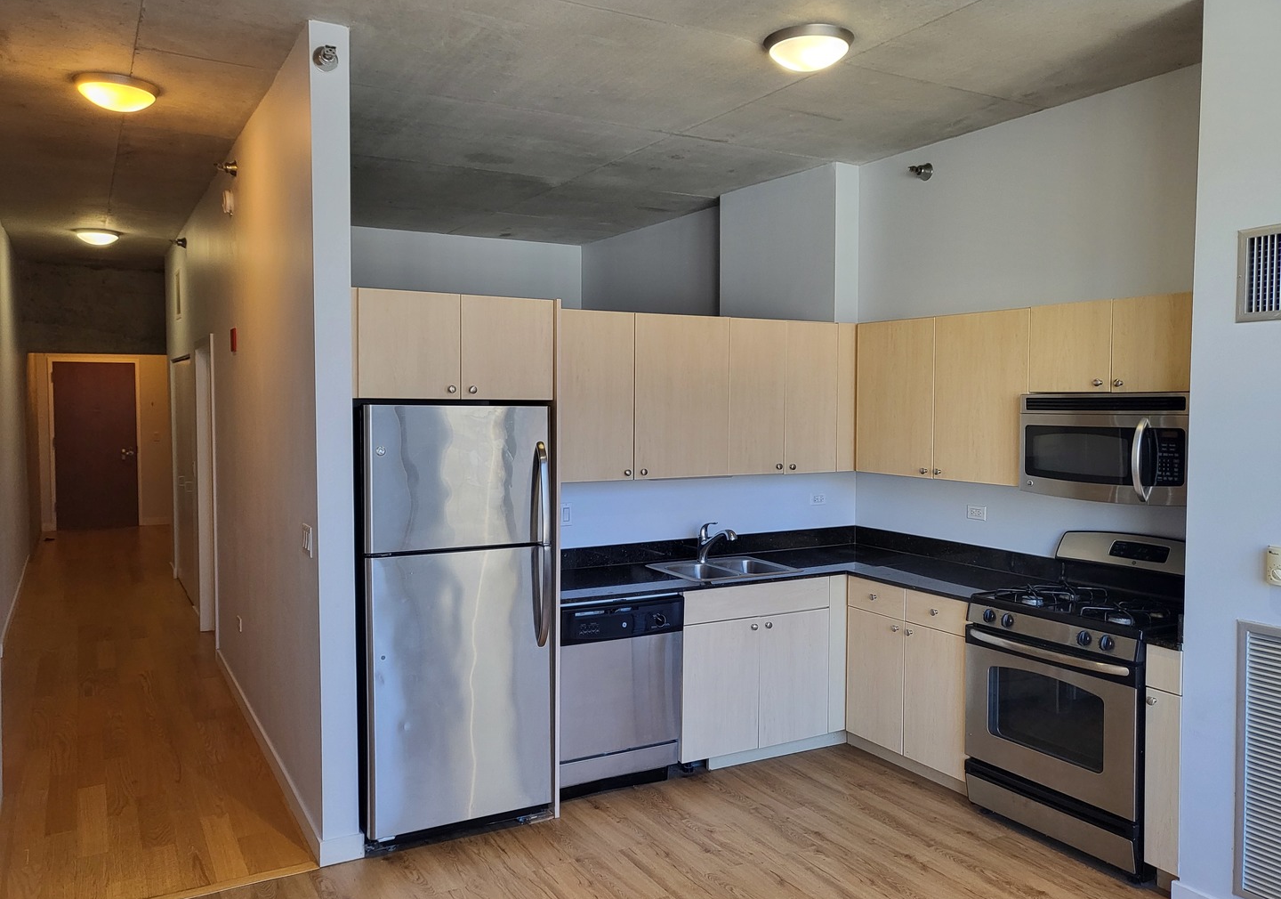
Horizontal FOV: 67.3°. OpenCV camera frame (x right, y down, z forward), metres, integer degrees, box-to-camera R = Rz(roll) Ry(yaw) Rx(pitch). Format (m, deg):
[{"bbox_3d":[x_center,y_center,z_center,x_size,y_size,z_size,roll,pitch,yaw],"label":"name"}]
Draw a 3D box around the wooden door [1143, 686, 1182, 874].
[{"bbox_3d":[1.812,1.145,3.330,0.020,0.625,0.129,-1,3,-29],"label":"wooden door"}]

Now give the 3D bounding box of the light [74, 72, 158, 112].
[{"bbox_3d":[-2.232,-1.503,4.107,0.326,0.098,0.326,-1,3,-30],"label":"light"}]

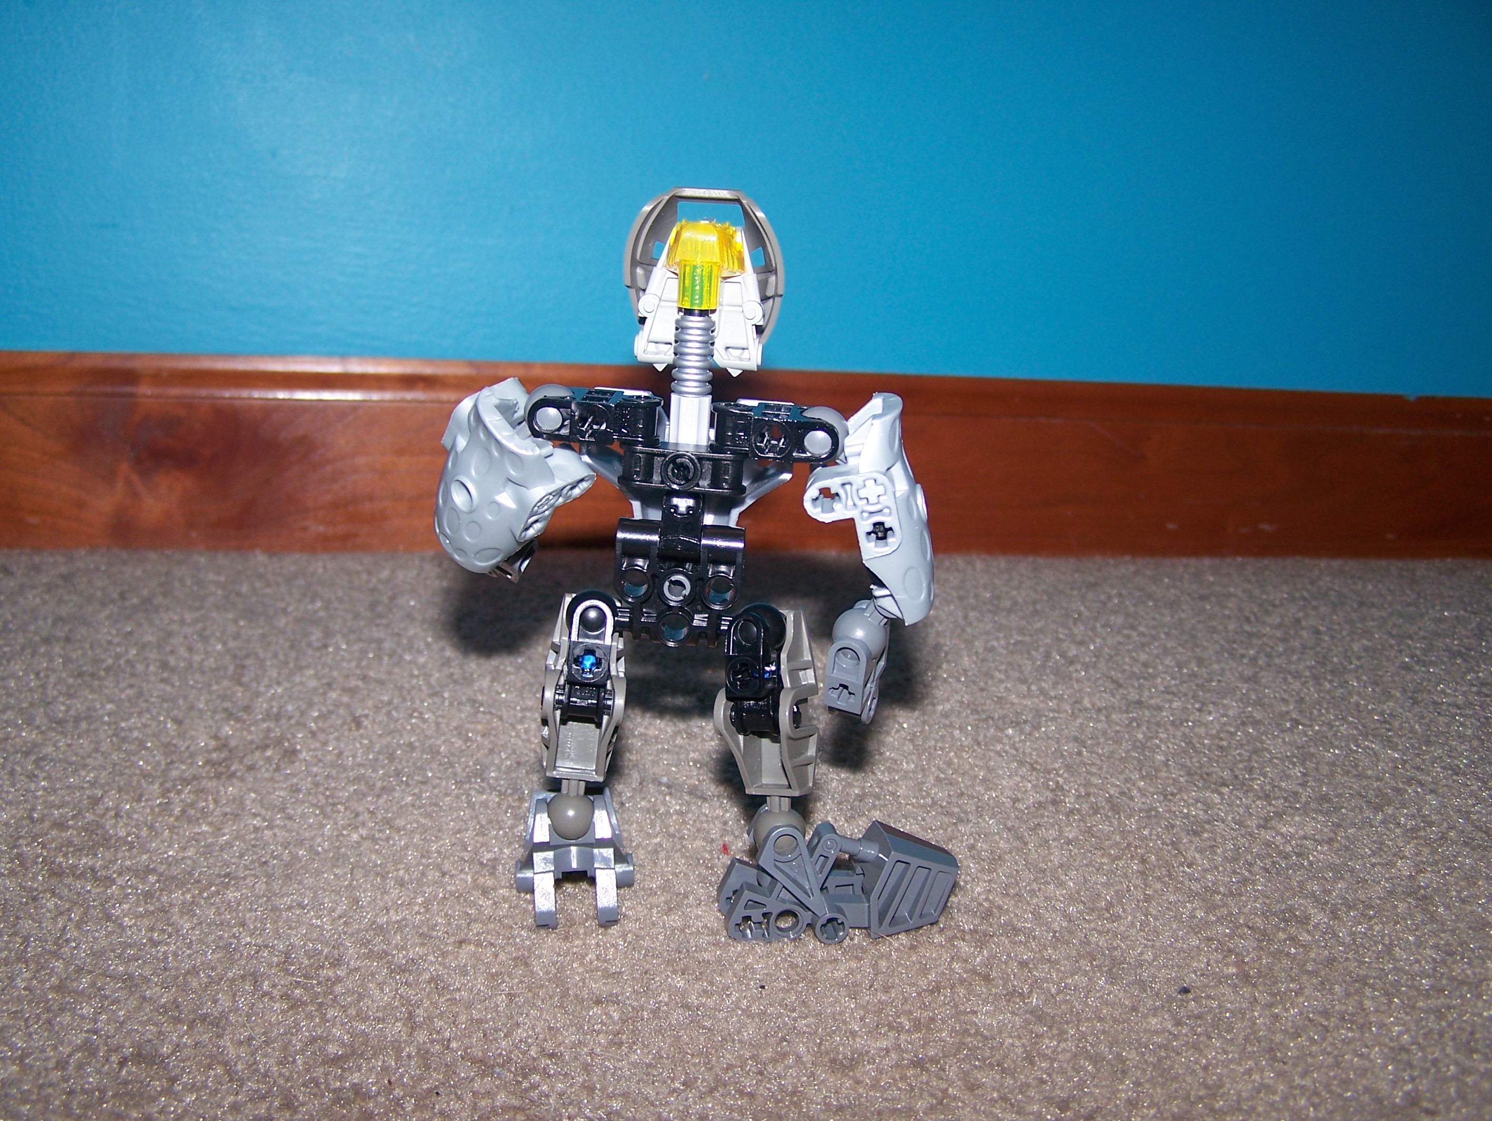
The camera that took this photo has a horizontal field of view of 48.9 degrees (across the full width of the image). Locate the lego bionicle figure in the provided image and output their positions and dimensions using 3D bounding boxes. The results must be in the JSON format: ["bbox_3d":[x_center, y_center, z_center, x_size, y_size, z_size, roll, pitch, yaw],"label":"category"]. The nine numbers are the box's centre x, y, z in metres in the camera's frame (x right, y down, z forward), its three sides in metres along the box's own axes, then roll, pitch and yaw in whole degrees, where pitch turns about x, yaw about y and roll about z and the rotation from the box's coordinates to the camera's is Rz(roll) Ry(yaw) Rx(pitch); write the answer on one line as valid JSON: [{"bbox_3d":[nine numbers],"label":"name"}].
[{"bbox_3d":[-0.007,-0.001,0.319,0.101,0.143,0.063,3,11,2],"label":"lego bionicle figure"}]

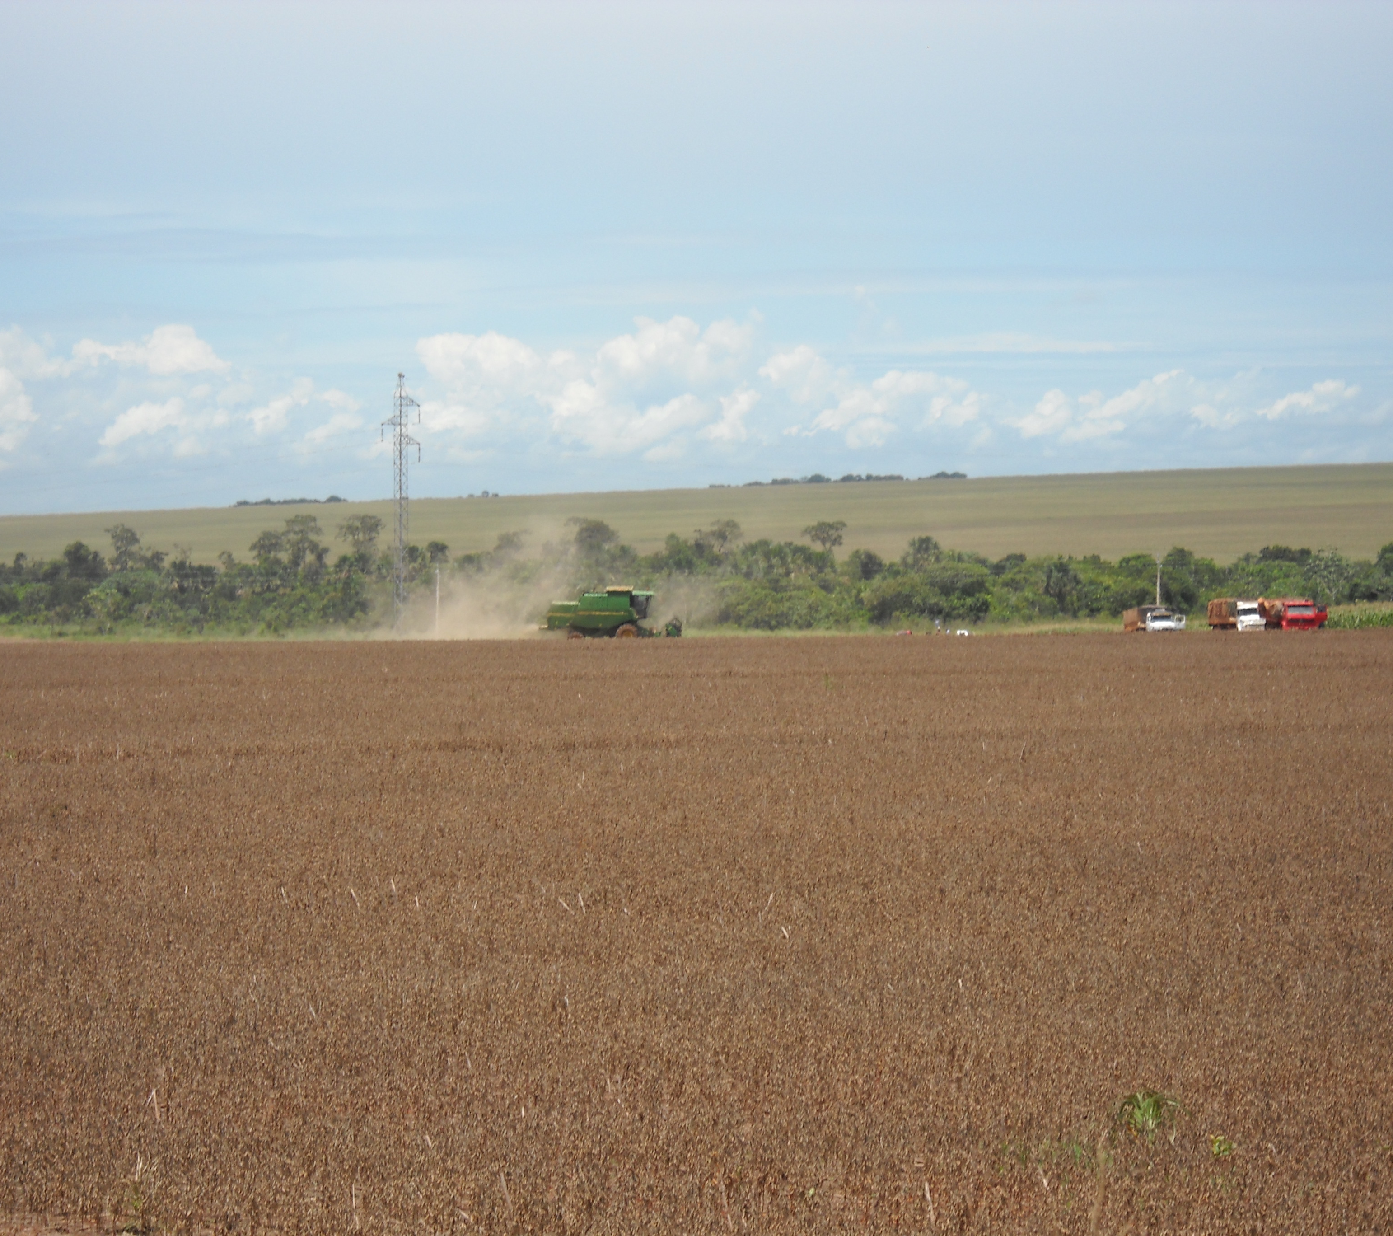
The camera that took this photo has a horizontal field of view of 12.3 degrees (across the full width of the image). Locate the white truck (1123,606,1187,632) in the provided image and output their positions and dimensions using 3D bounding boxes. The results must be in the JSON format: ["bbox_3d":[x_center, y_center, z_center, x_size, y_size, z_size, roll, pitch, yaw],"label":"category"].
[{"bbox_3d":[34.738,0.350,493.000,2.600,2.650,7.200,0,0,-11],"label":"white truck"}]

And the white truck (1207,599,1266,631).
[{"bbox_3d":[41.396,0.049,495.000,2.550,3.150,8.400,0,0,-10],"label":"white truck"}]

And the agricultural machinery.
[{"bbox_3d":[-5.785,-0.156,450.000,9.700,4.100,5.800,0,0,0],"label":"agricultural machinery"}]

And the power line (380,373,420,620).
[{"bbox_3d":[-30.961,-12.131,680.000,5.200,27.200,1.300,0,0,-40],"label":"power line"}]

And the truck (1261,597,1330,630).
[{"bbox_3d":[45.432,0.000,495.000,2.750,3.150,8.200,0,0,-10],"label":"truck"}]

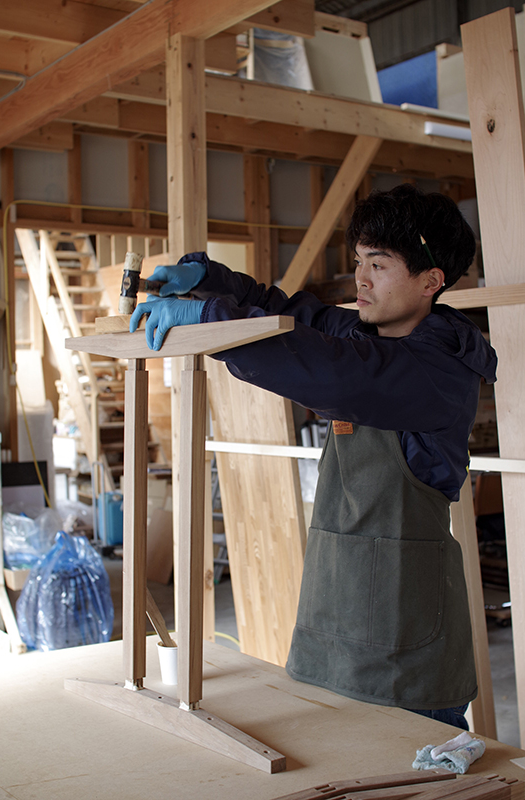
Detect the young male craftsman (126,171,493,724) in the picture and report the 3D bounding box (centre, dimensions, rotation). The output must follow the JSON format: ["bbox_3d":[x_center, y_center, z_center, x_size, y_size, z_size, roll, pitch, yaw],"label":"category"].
[{"bbox_3d":[0.107,0.430,1.920,0.740,1.710,0.520,-1,0,-33],"label":"young male craftsman"}]

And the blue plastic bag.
[{"bbox_3d":[-1.020,0.985,5.180,0.500,0.610,0.470,-1,0,-17],"label":"blue plastic bag"}]

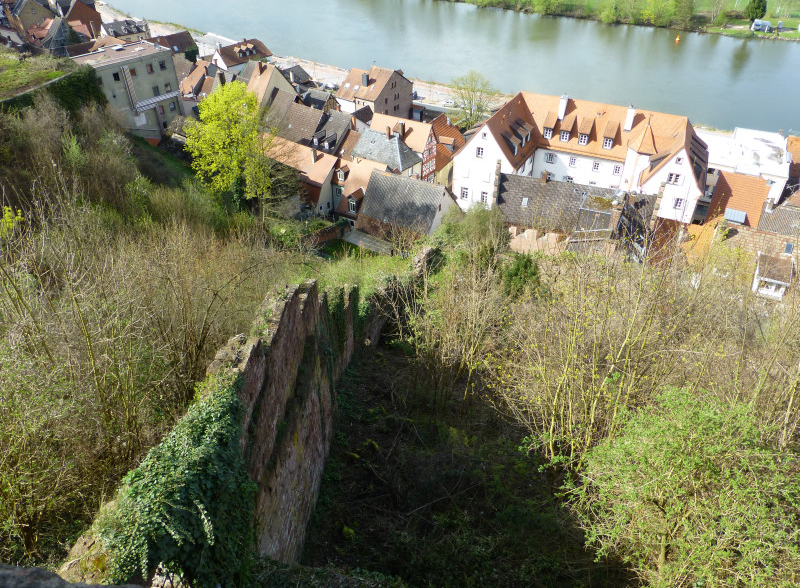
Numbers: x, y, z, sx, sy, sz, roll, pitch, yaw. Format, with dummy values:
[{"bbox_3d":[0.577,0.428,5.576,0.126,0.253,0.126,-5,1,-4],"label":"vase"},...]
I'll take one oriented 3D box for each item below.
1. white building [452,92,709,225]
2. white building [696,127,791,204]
[{"bbox_3d":[28.898,-20.758,91.379,35.616,15.624,22.680,17,38,24],"label":"white building"},{"bbox_3d":[55.532,-20.571,97.377,14.112,8.232,22.260,16,37,23],"label":"white building"}]

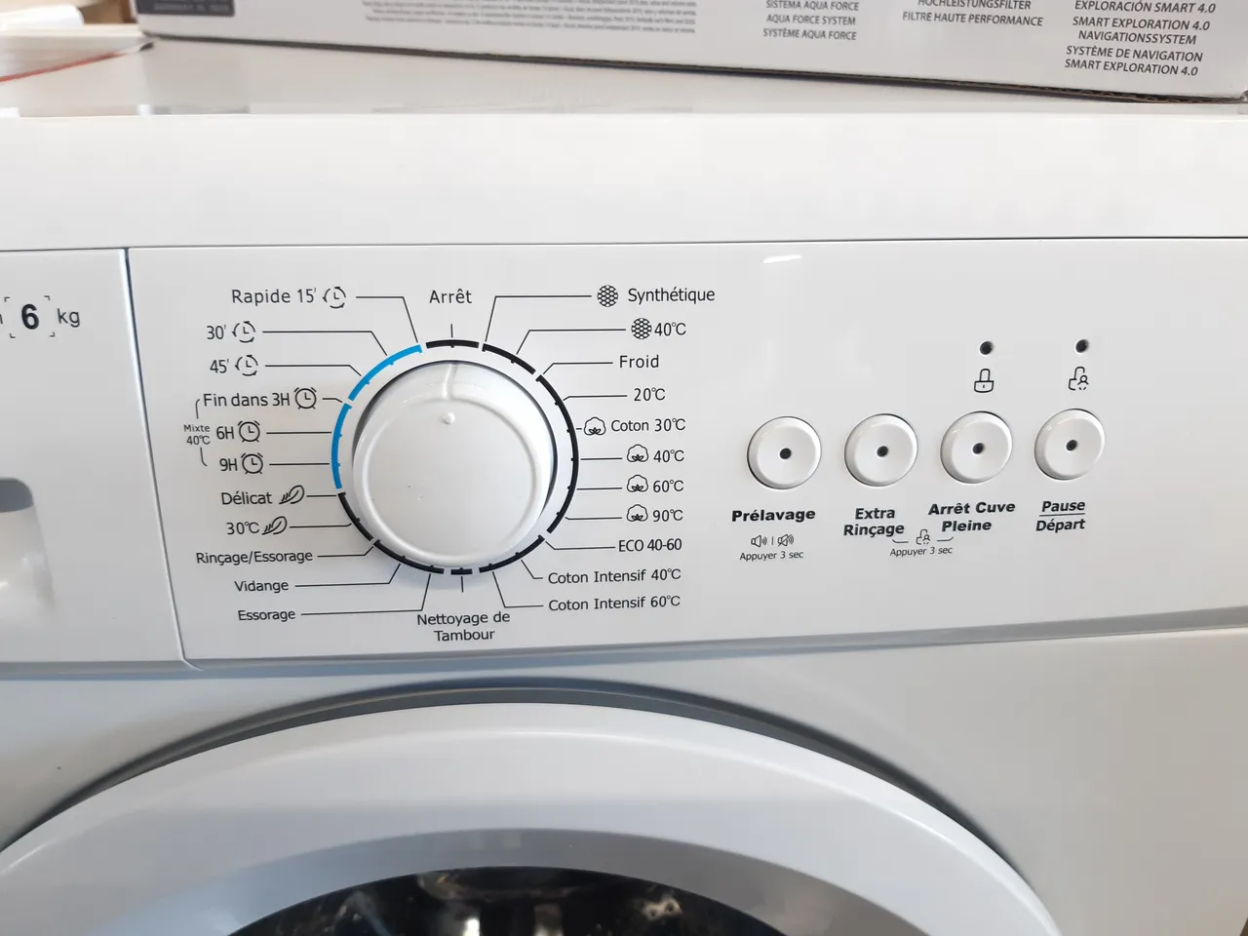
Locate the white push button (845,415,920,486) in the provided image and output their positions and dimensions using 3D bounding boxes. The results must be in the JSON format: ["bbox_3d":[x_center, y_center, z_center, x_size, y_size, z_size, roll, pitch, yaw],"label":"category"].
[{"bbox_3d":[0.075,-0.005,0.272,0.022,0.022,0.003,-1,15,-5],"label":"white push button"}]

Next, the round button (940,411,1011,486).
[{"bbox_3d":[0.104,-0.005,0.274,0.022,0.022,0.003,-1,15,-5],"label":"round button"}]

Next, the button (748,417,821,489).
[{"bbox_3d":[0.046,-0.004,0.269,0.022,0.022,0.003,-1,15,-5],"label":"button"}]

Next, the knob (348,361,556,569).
[{"bbox_3d":[-0.046,0.001,0.252,0.056,0.056,0.021,-1,15,-5],"label":"knob"}]

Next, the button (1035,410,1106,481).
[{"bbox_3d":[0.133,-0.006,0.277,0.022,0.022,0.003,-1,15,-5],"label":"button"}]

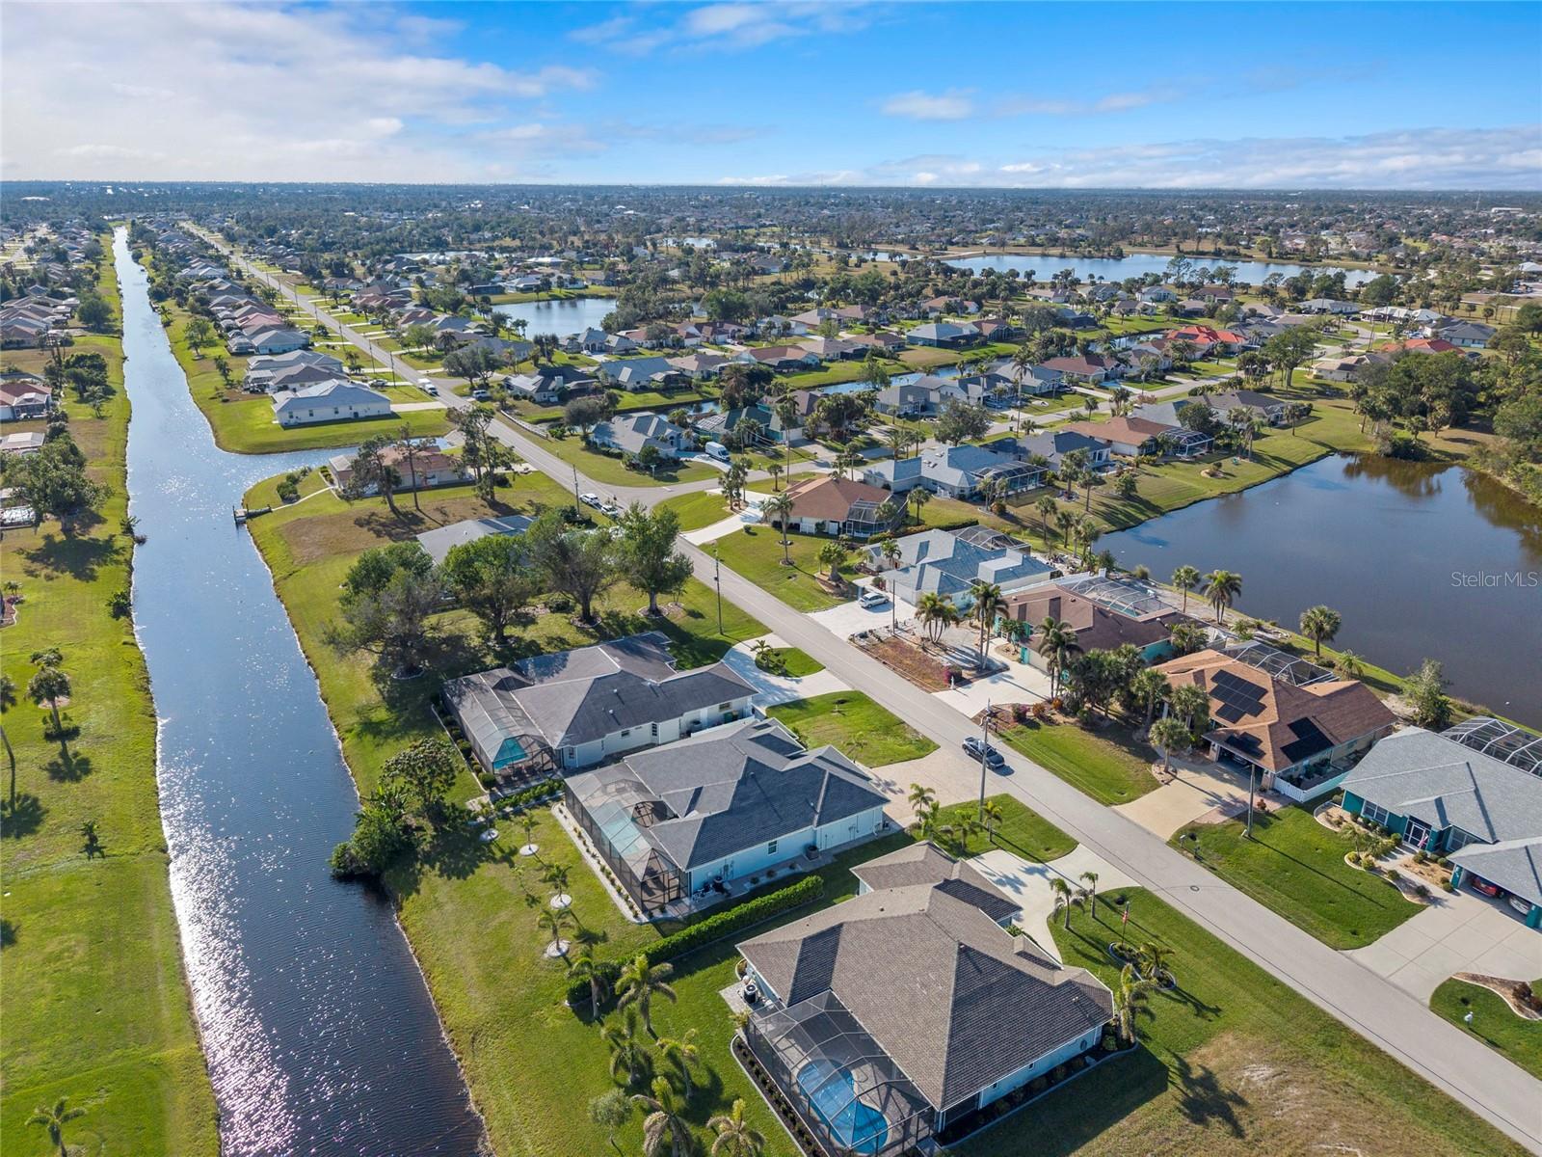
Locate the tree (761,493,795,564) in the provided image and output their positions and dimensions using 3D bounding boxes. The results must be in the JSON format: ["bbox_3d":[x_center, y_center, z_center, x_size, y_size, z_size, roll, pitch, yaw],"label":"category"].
[{"bbox_3d":[1.353,-7.369,158.663,4.700,10.700,4.700,0,20,0],"label":"tree"}]

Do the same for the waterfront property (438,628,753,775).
[{"bbox_3d":[-18.238,11.423,113.950,29.150,5.300,20.140,-11,23,-28],"label":"waterfront property"}]

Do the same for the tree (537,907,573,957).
[{"bbox_3d":[-15.838,25.817,78.898,2.574,3.608,2.574,0,20,0],"label":"tree"}]

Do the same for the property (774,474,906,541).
[{"bbox_3d":[11.742,-13.133,180.786,19.000,5.300,21.300,9,22,21],"label":"property"}]

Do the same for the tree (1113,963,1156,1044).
[{"bbox_3d":[23.893,28.102,70.133,3.100,5.900,3.500,0,20,0],"label":"tree"}]

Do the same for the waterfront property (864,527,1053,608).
[{"bbox_3d":[26.378,-2.808,153.391,27.030,5.100,20.405,-11,23,-28],"label":"waterfront property"}]

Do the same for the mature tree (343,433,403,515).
[{"bbox_3d":[-67.039,-17.192,179.735,9.800,12.800,9.000,0,20,0],"label":"mature tree"}]

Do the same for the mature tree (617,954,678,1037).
[{"bbox_3d":[-7.950,26.760,69.050,4.200,5.800,4.200,0,20,0],"label":"mature tree"}]

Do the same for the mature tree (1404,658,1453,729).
[{"bbox_3d":[67.000,11.580,108.700,4.300,7.400,4.300,0,20,0],"label":"mature tree"}]

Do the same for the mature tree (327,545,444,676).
[{"bbox_3d":[-42.750,3.810,119.650,12.300,13.400,12.300,0,20,0],"label":"mature tree"}]

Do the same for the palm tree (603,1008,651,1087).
[{"bbox_3d":[-8.811,28.982,66.061,3.100,5.700,3.100,0,20,0],"label":"palm tree"}]

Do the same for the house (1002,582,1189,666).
[{"bbox_3d":[38.920,4.948,132.333,23.585,5.300,17.225,-11,23,-28],"label":"house"}]

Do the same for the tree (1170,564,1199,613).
[{"bbox_3d":[54.771,1.569,140.923,3.700,6.900,3.700,0,20,0],"label":"tree"}]

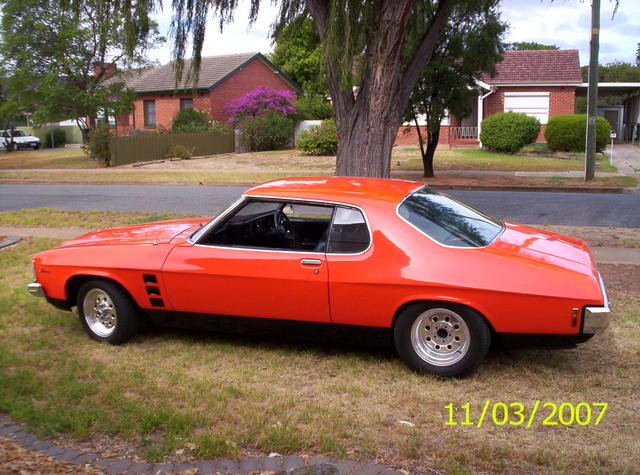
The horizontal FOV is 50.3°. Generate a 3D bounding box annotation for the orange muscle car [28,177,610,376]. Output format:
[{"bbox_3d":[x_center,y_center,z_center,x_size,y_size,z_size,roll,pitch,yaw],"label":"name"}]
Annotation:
[{"bbox_3d":[-0.097,0.181,5.929,4.780,1.360,1.880,2,9,18],"label":"orange muscle car"}]

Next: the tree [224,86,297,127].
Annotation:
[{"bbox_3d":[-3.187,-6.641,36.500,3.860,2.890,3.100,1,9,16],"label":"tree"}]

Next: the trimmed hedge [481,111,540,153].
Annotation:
[{"bbox_3d":[8.481,-4.699,30.500,2.770,1.790,2.400,1,9,16],"label":"trimmed hedge"}]

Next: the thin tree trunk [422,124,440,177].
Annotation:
[{"bbox_3d":[3.878,-3.026,23.700,0.630,1.810,0.450,1,9,16],"label":"thin tree trunk"}]

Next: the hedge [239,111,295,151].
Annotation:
[{"bbox_3d":[-2.787,-5.574,35.500,2.920,2.080,2.400,1,9,16],"label":"hedge"}]

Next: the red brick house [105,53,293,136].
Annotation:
[{"bbox_3d":[-7.838,-8.302,42.272,9.200,5.550,9.400,3,9,27],"label":"red brick house"}]

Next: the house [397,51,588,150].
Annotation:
[{"bbox_3d":[8.210,-7.885,38.736,11.500,5.200,9.000,1,9,14],"label":"house"}]

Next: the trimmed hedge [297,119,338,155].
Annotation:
[{"bbox_3d":[-0.024,-4.817,32.500,2.190,1.720,2.000,1,9,16],"label":"trimmed hedge"}]

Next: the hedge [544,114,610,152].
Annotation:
[{"bbox_3d":[11.071,-4.471,29.300,2.840,1.630,2.200,1,9,16],"label":"hedge"}]

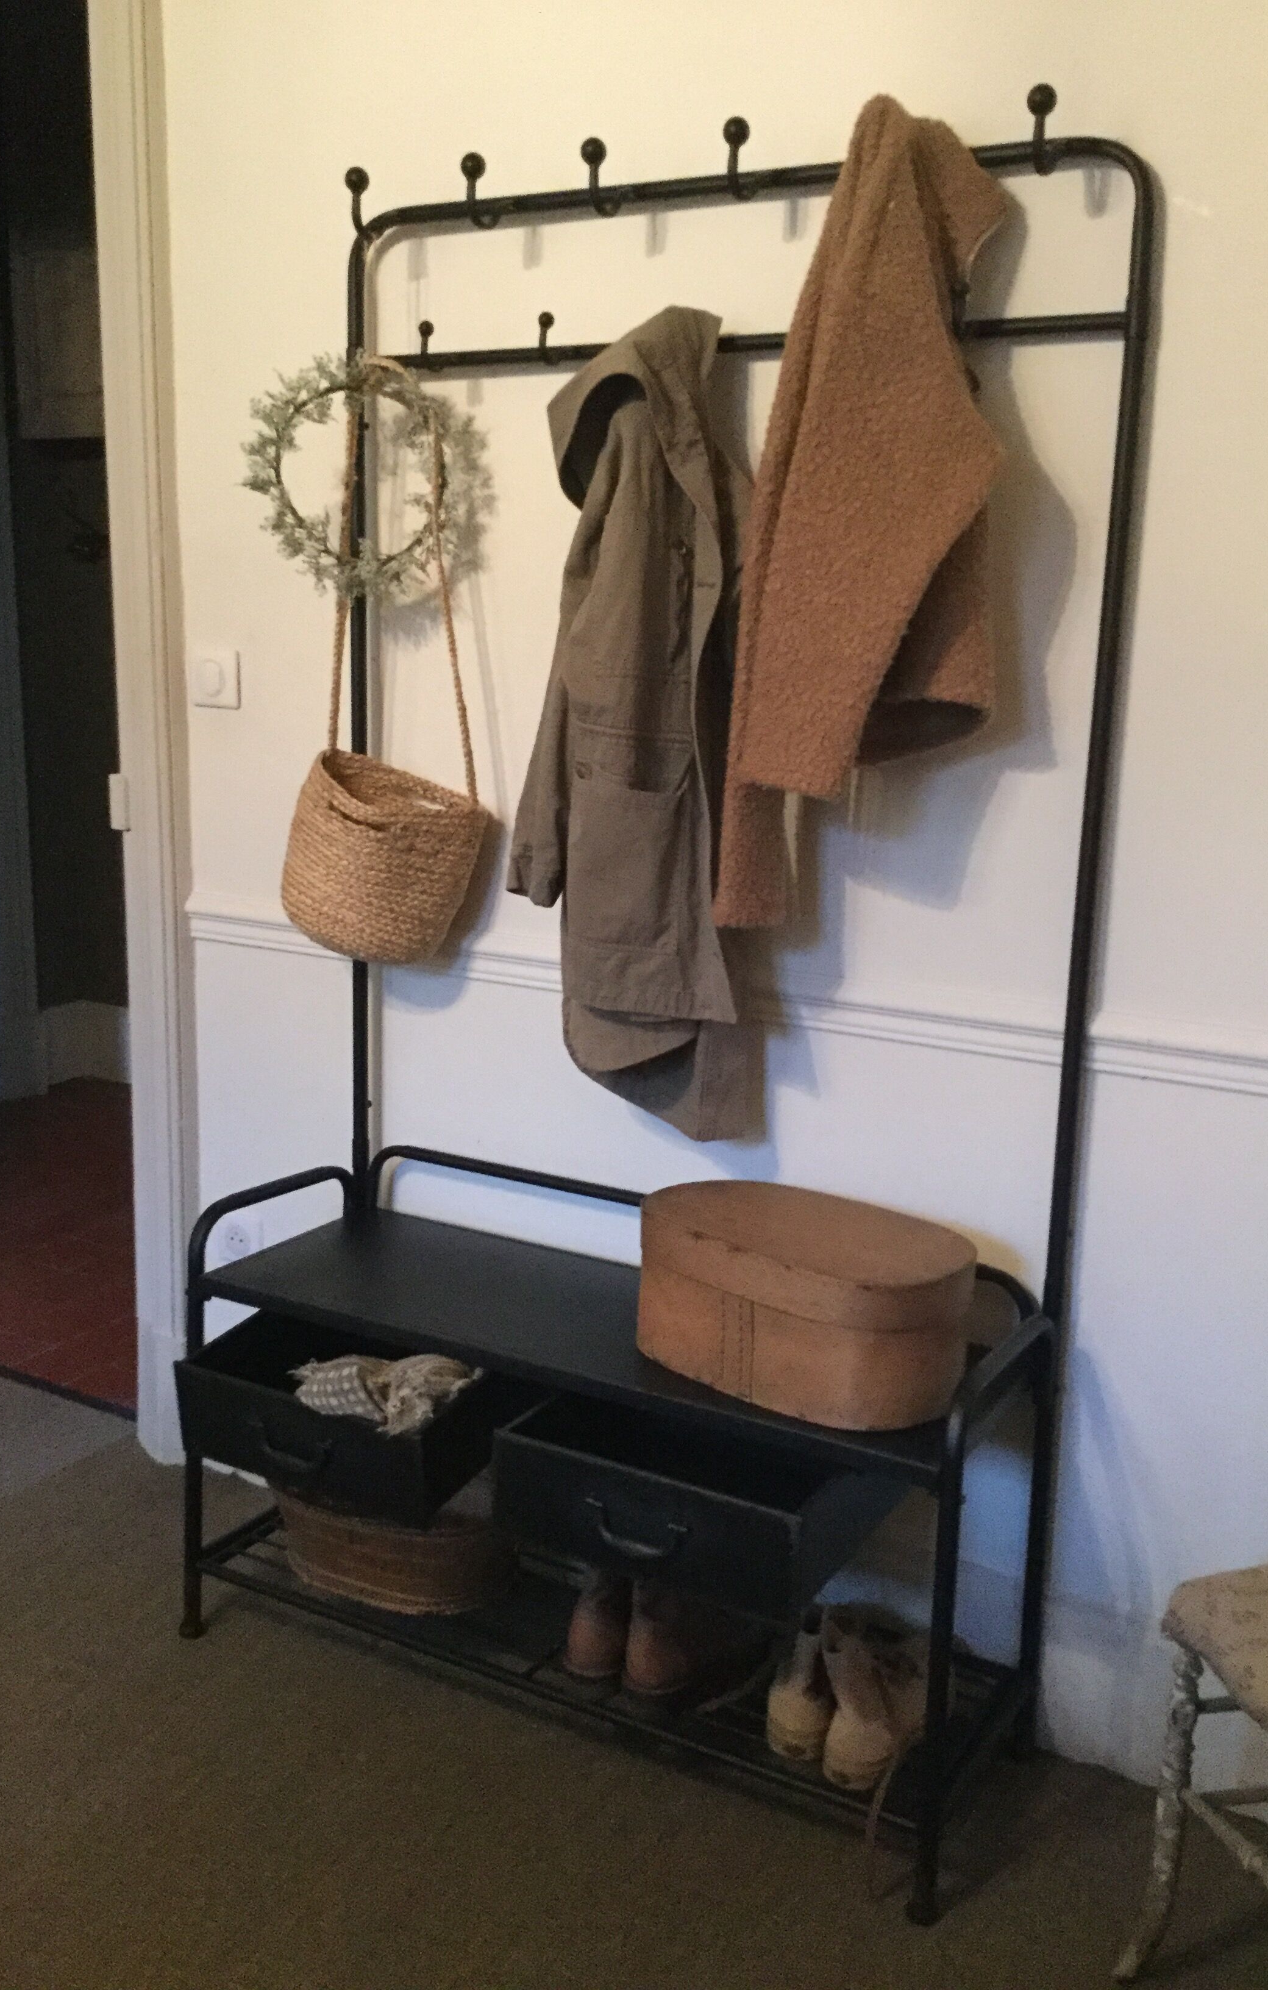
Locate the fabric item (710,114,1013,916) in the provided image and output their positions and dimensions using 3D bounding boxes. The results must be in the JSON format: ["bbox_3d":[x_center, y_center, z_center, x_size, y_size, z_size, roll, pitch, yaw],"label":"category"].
[{"bbox_3d":[0.236,-0.498,1.904,0.310,0.873,0.240,8,13,29],"label":"fabric item"}]

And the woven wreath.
[{"bbox_3d":[-0.347,-0.654,2.264,0.330,0.310,0.080,6,12,21],"label":"woven wreath"}]

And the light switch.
[{"bbox_3d":[-0.600,-0.453,2.549,0.090,0.082,0.012,8,13,29],"label":"light switch"}]

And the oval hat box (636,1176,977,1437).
[{"bbox_3d":[0.185,0.336,1.987,0.398,0.163,0.242,12,15,42],"label":"oval hat box"}]

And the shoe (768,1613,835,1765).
[{"bbox_3d":[0.221,0.739,2.031,0.088,0.132,0.260,8,13,29],"label":"shoe"}]

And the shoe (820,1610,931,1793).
[{"bbox_3d":[0.285,0.749,1.986,0.088,0.134,0.262,8,13,29],"label":"shoe"}]

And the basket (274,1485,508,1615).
[{"bbox_3d":[-0.306,0.684,2.280,0.330,0.115,0.185,6,12,23],"label":"basket"}]

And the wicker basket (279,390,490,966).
[{"bbox_3d":[-0.322,-0.407,2.256,0.275,0.745,0.190,8,13,29],"label":"wicker basket"}]

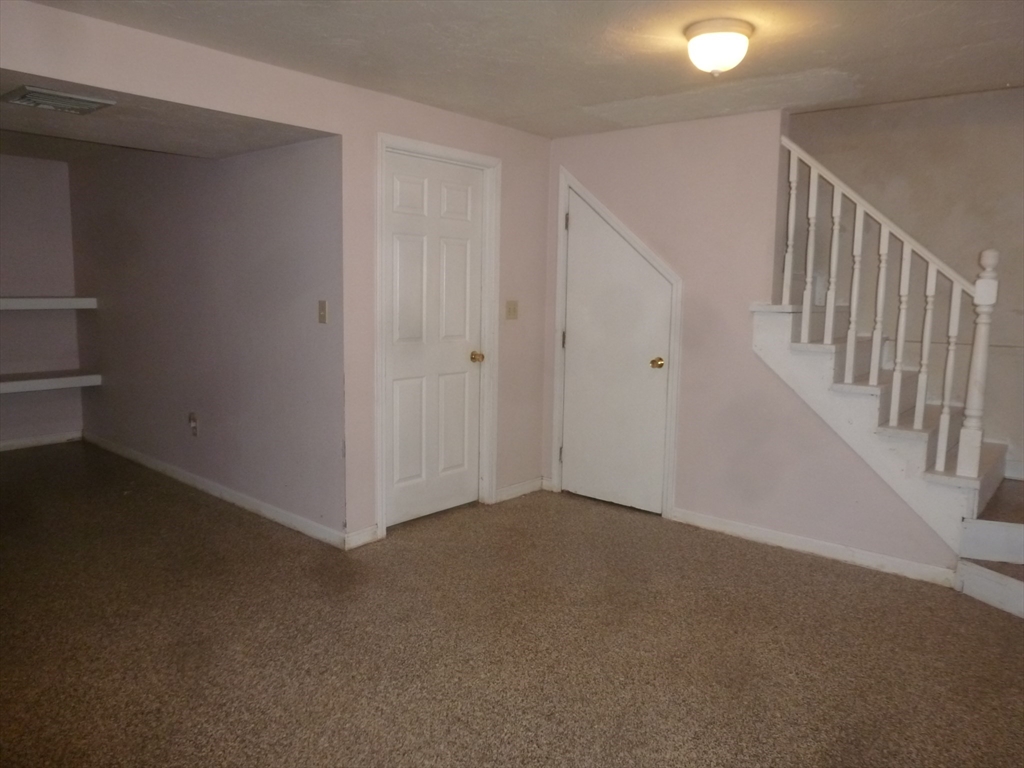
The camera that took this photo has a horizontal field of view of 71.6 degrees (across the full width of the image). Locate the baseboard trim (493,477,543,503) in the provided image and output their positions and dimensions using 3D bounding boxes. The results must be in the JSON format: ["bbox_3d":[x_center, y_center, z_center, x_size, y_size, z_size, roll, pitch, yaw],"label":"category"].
[{"bbox_3d":[0.050,0.699,4.666,0.018,0.083,0.443,8,11,41],"label":"baseboard trim"}]

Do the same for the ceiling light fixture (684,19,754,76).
[{"bbox_3d":[0.748,-1.199,2.579,0.254,0.157,0.254,1,8,0],"label":"ceiling light fixture"}]

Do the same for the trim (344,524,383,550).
[{"bbox_3d":[-0.788,0.811,3.742,0.018,0.083,0.203,8,11,41],"label":"trim"}]

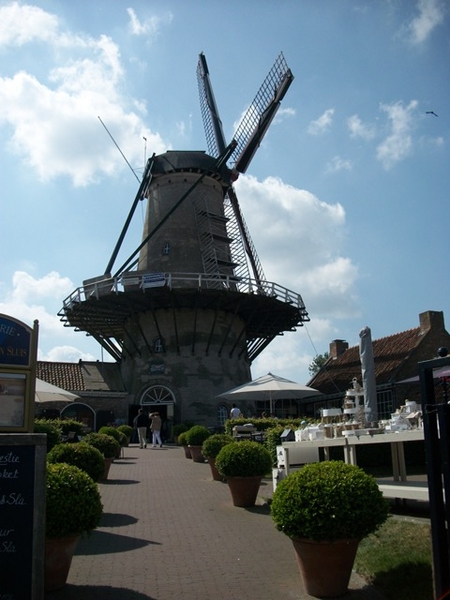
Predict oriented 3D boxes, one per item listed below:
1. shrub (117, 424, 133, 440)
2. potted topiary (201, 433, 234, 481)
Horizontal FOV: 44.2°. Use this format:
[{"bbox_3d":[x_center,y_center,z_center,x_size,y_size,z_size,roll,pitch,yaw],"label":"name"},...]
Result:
[{"bbox_3d":[-4.723,6.251,26.279,0.750,0.660,0.750,0,-12,0],"label":"shrub"},{"bbox_3d":[-0.168,3.648,12.878,0.767,1.022,0.767,-1,-12,0],"label":"potted topiary"}]

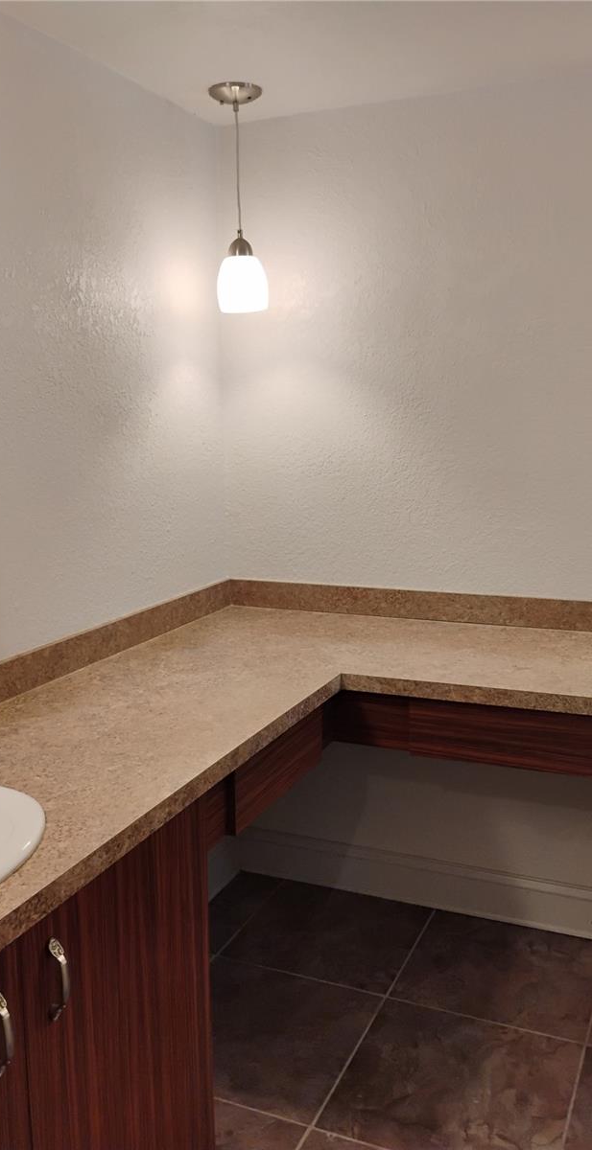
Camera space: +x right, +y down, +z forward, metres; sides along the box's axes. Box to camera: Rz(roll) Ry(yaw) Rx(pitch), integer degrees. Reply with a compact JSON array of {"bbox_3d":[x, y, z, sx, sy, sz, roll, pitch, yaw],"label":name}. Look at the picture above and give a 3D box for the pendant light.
[{"bbox_3d":[-0.141,-0.924,2.309,0.129,0.518,0.129,-1,9,0],"label":"pendant light"}]

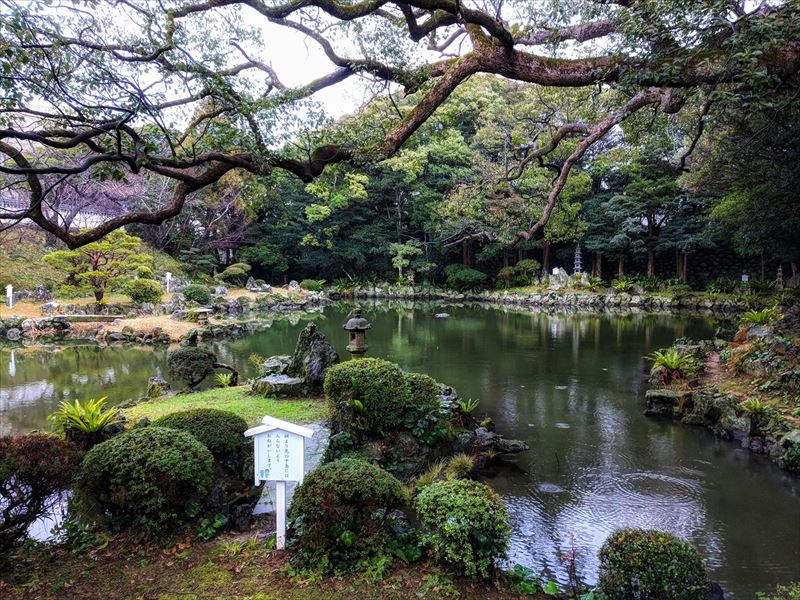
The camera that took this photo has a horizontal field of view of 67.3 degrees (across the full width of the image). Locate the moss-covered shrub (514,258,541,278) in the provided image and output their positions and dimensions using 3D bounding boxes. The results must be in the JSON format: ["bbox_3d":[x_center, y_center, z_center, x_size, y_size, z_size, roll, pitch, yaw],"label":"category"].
[{"bbox_3d":[8.381,-2.071,39.500,1.709,1.315,1.500,0,3,0],"label":"moss-covered shrub"}]

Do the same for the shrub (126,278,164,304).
[{"bbox_3d":[-9.604,-0.318,22.500,1.423,0.974,1.300,0,3,0],"label":"shrub"}]

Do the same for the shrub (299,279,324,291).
[{"bbox_3d":[-5.376,-0.942,36.500,1.579,0.729,1.300,0,3,0],"label":"shrub"}]

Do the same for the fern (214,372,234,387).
[{"bbox_3d":[-2.775,1.257,9.500,0.316,0.221,0.320,0,3,0],"label":"fern"}]

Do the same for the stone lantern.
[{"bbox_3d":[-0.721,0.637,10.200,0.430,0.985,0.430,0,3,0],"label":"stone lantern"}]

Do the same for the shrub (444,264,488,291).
[{"bbox_3d":[4.469,-1.535,41.000,2.866,1.774,2.400,0,3,0],"label":"shrub"}]

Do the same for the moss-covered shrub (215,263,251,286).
[{"bbox_3d":[-9.199,-1.400,33.000,1.977,1.318,1.700,0,3,0],"label":"moss-covered shrub"}]

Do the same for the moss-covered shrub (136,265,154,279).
[{"bbox_3d":[-10.800,-1.188,25.500,0.764,0.637,0.750,0,3,0],"label":"moss-covered shrub"}]

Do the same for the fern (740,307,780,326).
[{"bbox_3d":[8.699,0.398,14.500,0.965,0.483,0.850,0,3,0],"label":"fern"}]

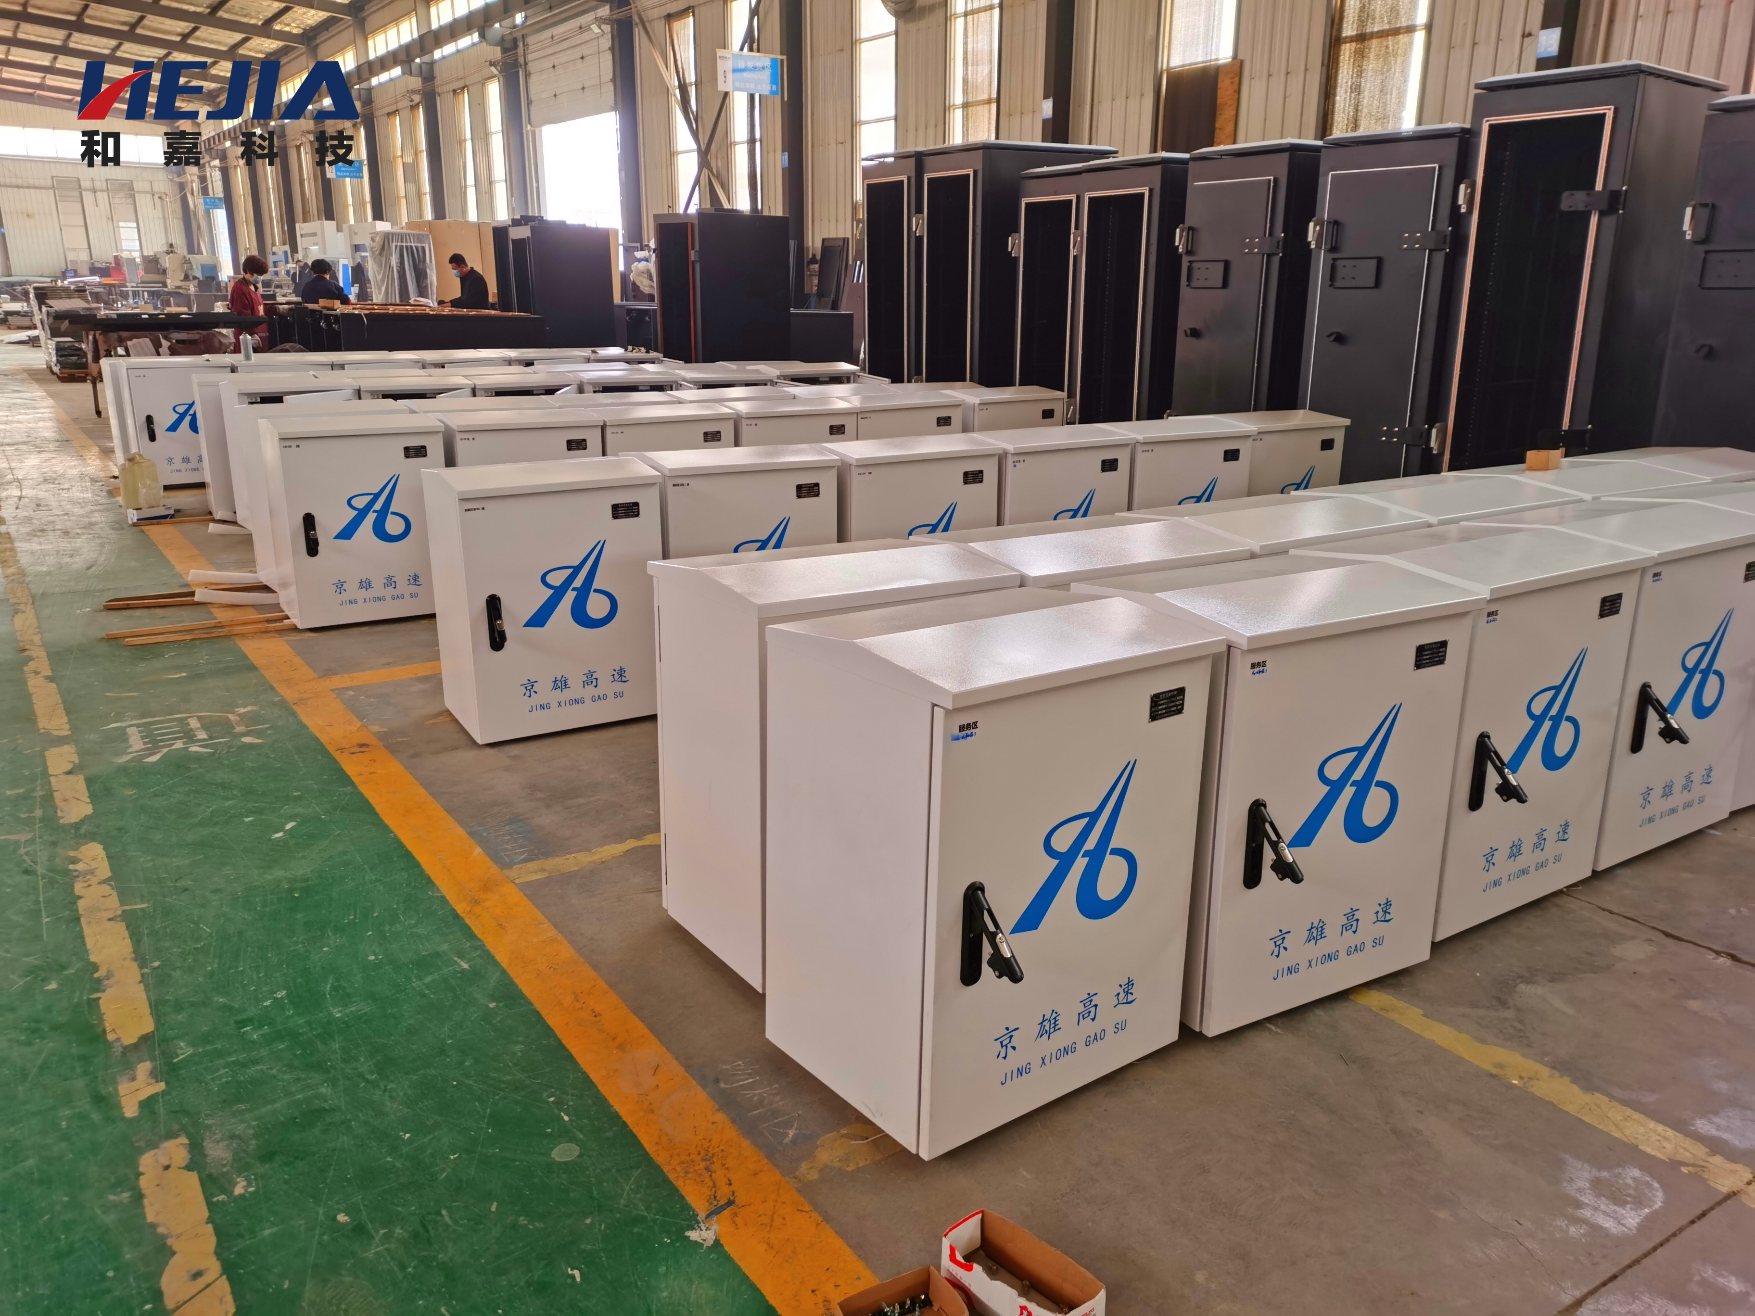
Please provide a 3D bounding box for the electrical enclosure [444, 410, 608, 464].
[{"bbox_3d":[-1.561,-0.676,6.011,0.620,0.820,0.498,-9,18,-30],"label":"electrical enclosure"}]

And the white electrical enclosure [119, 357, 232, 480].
[{"bbox_3d":[-4.549,-1.558,8.946,0.604,0.784,0.465,-10,19,-33],"label":"white electrical enclosure"}]

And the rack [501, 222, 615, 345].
[{"bbox_3d":[-3.794,-4.184,16.596,0.980,1.960,0.810,-9,18,-31],"label":"rack"}]

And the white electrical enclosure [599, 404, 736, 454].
[{"bbox_3d":[-0.987,-0.726,6.117,0.604,0.784,0.465,-9,18,-31],"label":"white electrical enclosure"}]

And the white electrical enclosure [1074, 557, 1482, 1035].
[{"bbox_3d":[0.790,0.235,2.825,0.621,0.819,0.506,-8,17,-28],"label":"white electrical enclosure"}]

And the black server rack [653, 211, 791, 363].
[{"bbox_3d":[-1.414,-3.041,12.516,0.890,1.887,0.900,-9,18,-32],"label":"black server rack"}]

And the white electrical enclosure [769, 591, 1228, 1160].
[{"bbox_3d":[0.198,0.327,2.469,0.621,0.819,0.506,-10,18,-36],"label":"white electrical enclosure"}]

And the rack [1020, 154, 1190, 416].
[{"bbox_3d":[1.574,-1.995,8.601,0.800,2.027,1.420,-8,18,-27],"label":"rack"}]

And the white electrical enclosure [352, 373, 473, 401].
[{"bbox_3d":[-2.711,-1.209,7.965,0.623,0.813,0.507,-9,18,-32],"label":"white electrical enclosure"}]

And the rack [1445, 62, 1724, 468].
[{"bbox_3d":[3.302,-1.554,6.535,0.925,2.203,0.720,-12,20,-37],"label":"rack"}]

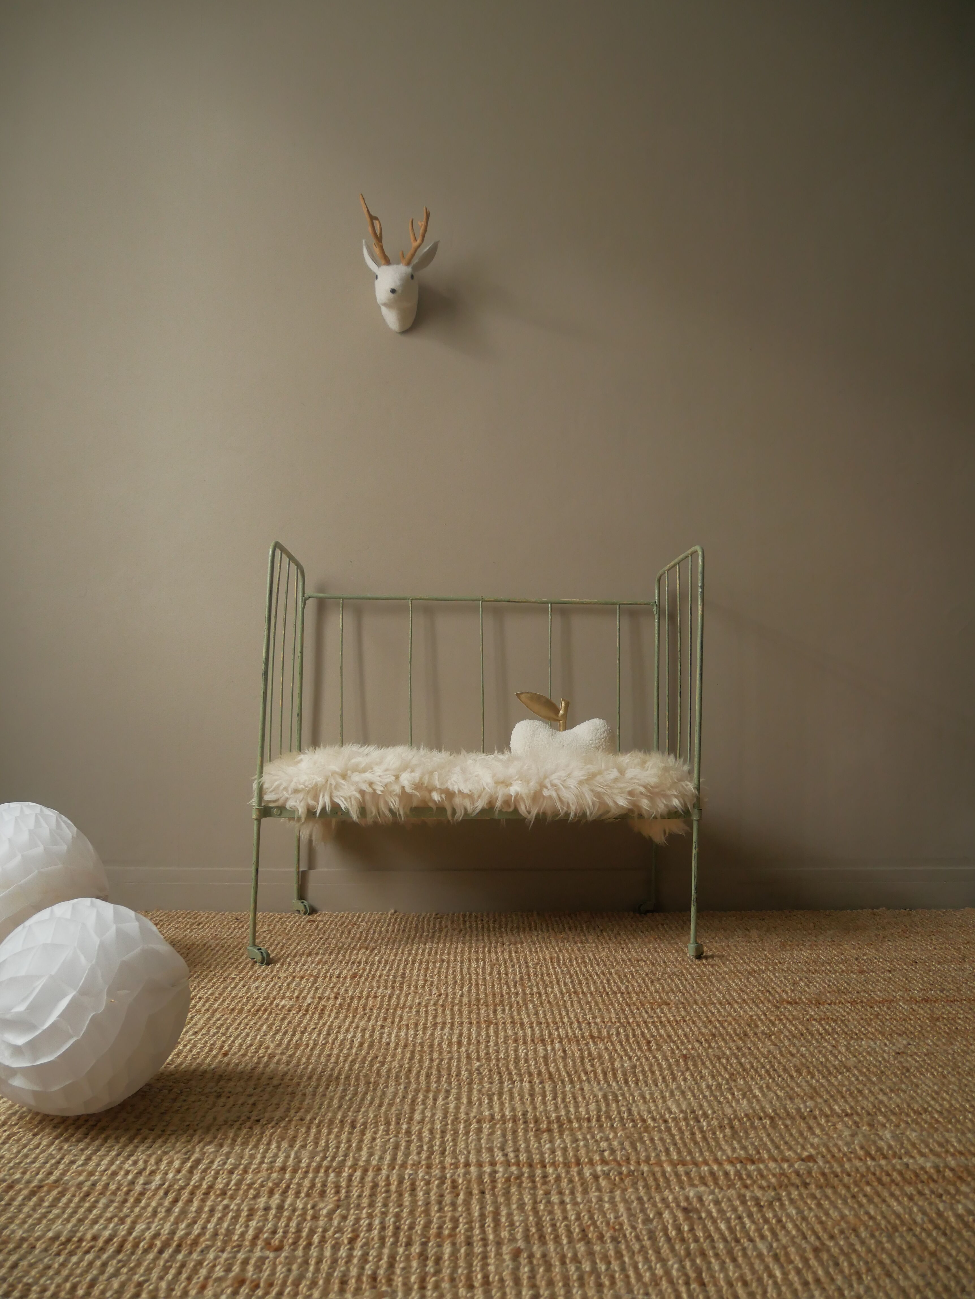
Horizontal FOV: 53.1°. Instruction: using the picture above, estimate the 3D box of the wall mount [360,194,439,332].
[{"bbox_3d":[-0.295,-1.312,3.266,0.260,0.441,0.216,0,-3,-2],"label":"wall mount"}]

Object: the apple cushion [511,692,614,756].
[{"bbox_3d":[0.232,0.269,2.996,0.319,0.274,0.167,0,-3,-2],"label":"apple cushion"}]

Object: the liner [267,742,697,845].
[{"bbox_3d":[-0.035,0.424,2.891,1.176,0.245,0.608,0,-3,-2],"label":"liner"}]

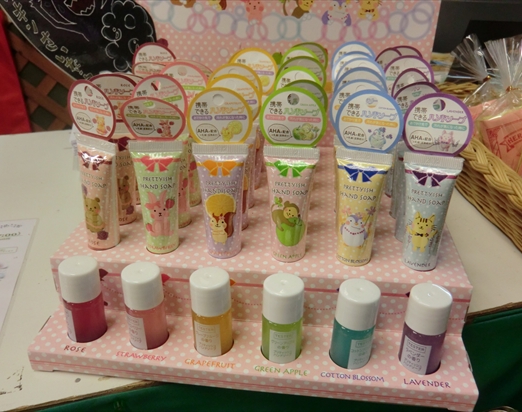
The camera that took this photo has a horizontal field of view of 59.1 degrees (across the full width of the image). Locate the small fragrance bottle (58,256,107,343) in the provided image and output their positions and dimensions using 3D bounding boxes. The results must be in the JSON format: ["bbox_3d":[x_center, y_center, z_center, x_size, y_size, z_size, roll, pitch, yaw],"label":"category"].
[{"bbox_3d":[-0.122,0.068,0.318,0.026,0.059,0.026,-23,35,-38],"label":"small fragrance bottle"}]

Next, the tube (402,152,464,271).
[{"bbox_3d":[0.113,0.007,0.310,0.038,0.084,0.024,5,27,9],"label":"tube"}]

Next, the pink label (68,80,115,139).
[{"bbox_3d":[-0.118,-0.067,0.321,0.044,0.040,0.004,15,32,25],"label":"pink label"}]

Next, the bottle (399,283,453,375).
[{"bbox_3d":[0.104,0.081,0.294,0.026,0.059,0.026,21,34,36],"label":"bottle"}]

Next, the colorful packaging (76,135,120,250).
[{"bbox_3d":[-0.121,-0.009,0.347,0.039,0.084,0.025,15,25,26],"label":"colorful packaging"}]

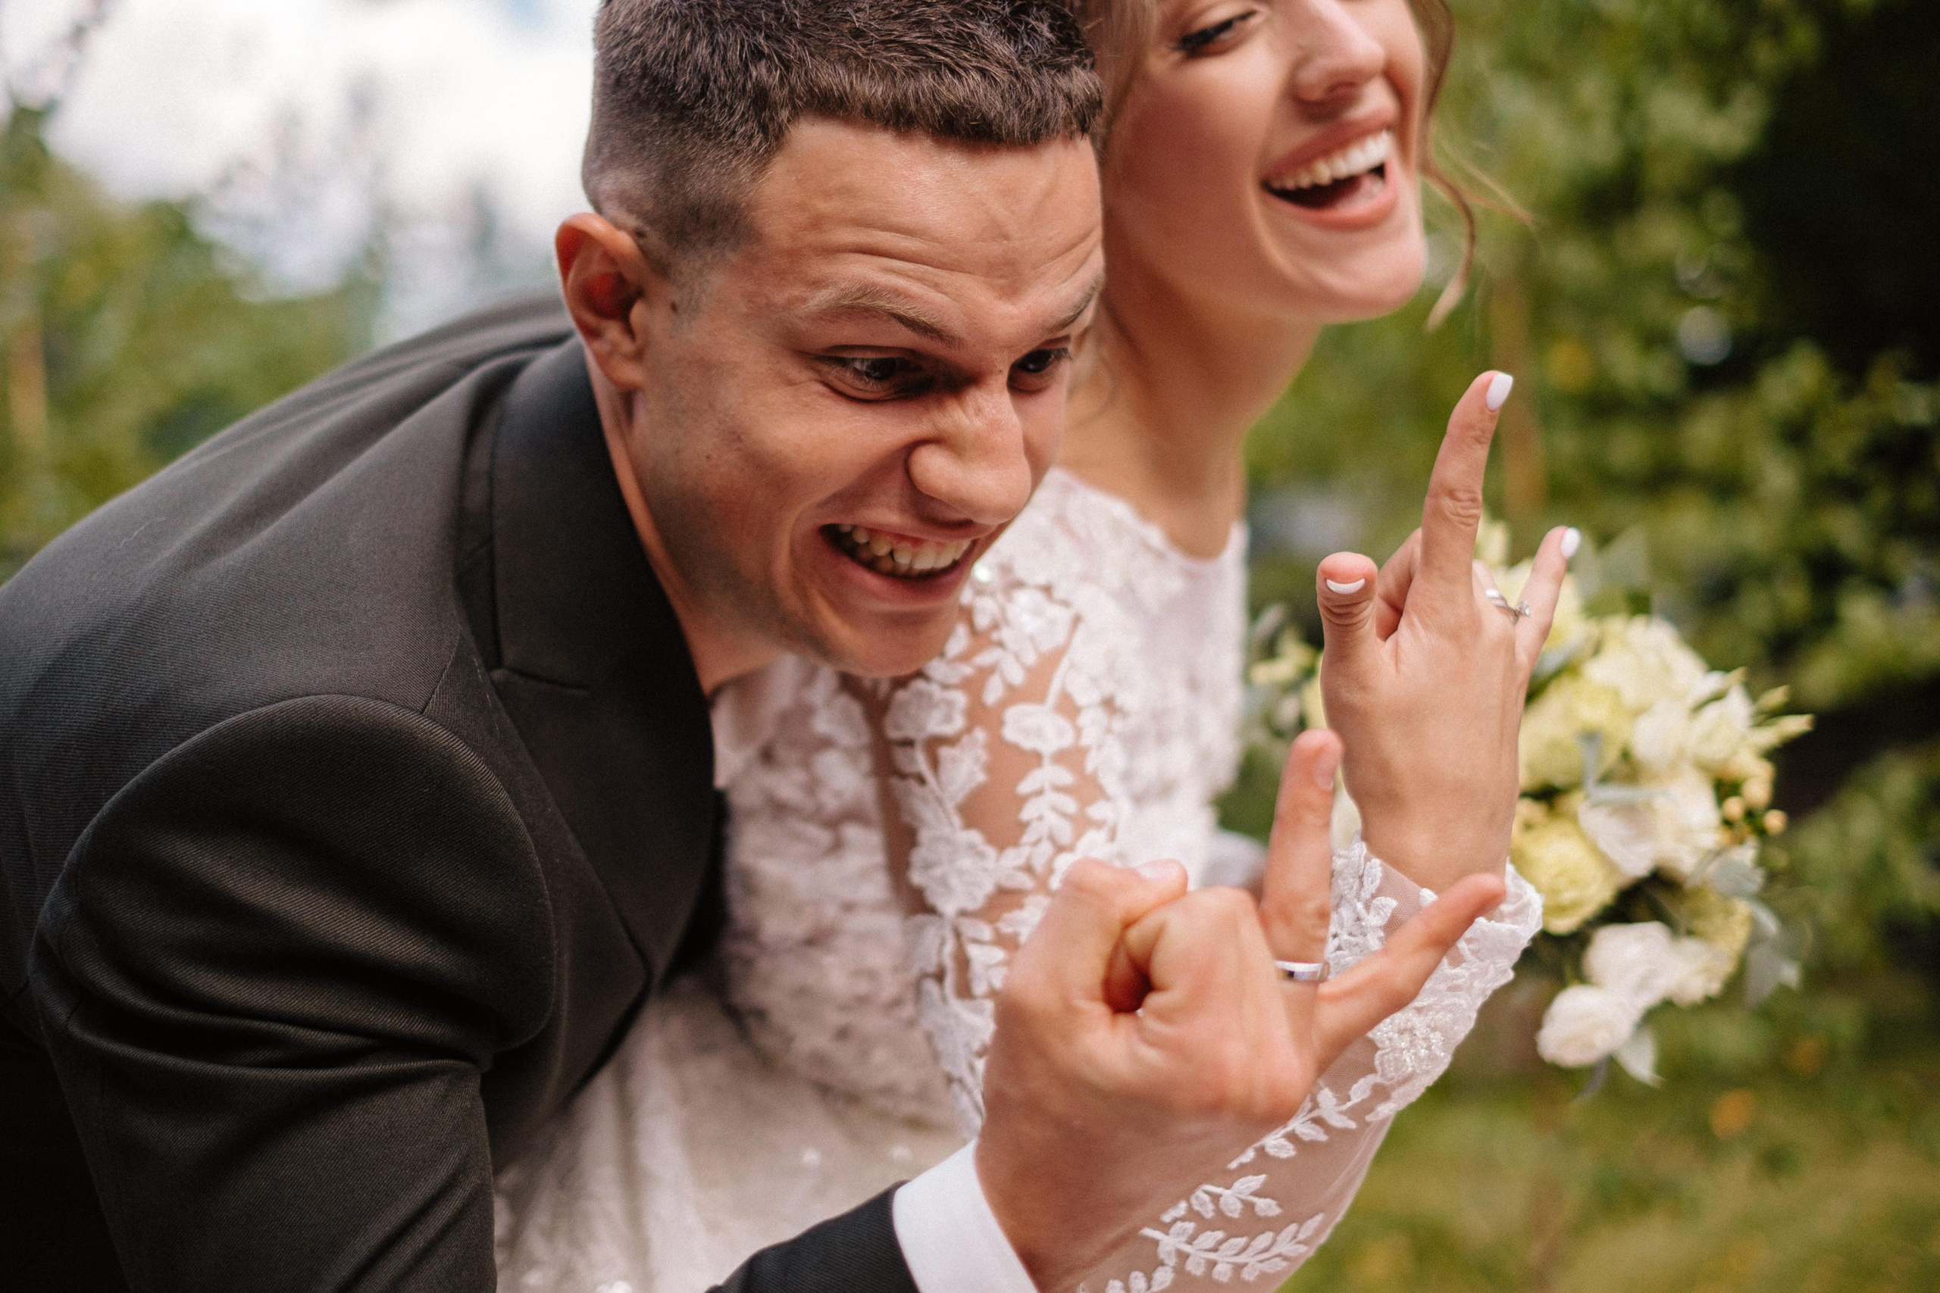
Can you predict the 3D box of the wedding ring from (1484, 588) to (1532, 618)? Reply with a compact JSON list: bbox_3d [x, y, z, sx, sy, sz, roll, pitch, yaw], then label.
[{"bbox_3d":[0.168,-0.010,0.920,0.022,0.020,0.006,-29,43,8],"label":"wedding ring"}]

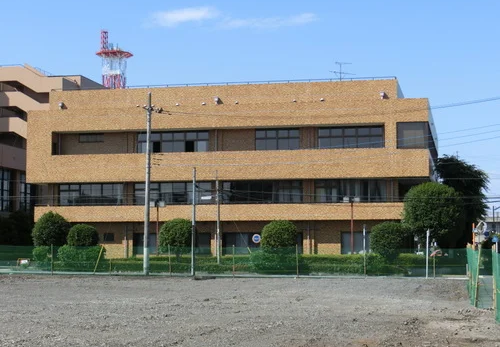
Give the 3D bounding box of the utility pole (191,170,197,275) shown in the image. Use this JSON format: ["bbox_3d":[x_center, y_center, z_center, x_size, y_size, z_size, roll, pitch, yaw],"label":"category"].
[{"bbox_3d":[-3.303,2.838,59.738,0.200,6.465,0.200,0,-4,12],"label":"utility pole"}]

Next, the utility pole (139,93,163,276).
[{"bbox_3d":[-5.924,0.607,60.867,1.250,11.076,0.800,0,-4,12],"label":"utility pole"}]

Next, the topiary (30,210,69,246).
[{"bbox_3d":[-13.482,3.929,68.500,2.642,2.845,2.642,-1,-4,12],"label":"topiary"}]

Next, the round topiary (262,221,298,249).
[{"bbox_3d":[1.748,3.924,62.000,2.207,2.085,2.207,-1,-4,12],"label":"round topiary"}]

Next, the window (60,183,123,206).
[{"bbox_3d":[-12.291,1.700,78.177,5.193,1.858,0.150,-1,-4,12],"label":"window"}]

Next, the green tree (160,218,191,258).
[{"bbox_3d":[-4.642,4.112,63.000,2.118,2.617,2.118,0,-4,0],"label":"green tree"}]

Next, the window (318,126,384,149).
[{"bbox_3d":[7.441,-2.608,74.286,4.853,1.698,0.150,-1,-4,12],"label":"window"}]

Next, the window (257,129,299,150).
[{"bbox_3d":[2.118,-2.499,75.413,3.335,1.724,0.150,-1,-4,12],"label":"window"}]

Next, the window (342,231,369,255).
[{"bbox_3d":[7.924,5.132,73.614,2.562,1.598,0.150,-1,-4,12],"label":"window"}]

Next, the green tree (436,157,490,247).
[{"bbox_3d":[15.406,2.196,74.000,4.099,7.172,4.099,-1,-4,12],"label":"green tree"}]

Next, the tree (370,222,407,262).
[{"bbox_3d":[8.569,4.262,62.000,2.361,2.514,2.361,-1,-4,12],"label":"tree"}]

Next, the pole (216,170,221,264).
[{"bbox_3d":[-2.071,2.947,65.732,0.190,6.303,0.190,-2,-4,12],"label":"pole"}]

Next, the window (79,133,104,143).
[{"bbox_3d":[-11.986,-2.689,76.579,2.041,0.761,0.200,-1,-4,12],"label":"window"}]

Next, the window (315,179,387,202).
[{"bbox_3d":[7.187,1.252,72.310,5.154,1.789,0.200,-1,-4,12],"label":"window"}]

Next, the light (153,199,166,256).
[{"bbox_3d":[-6.047,3.611,67.000,1.027,3.910,0.400,-1,-4,12],"label":"light"}]

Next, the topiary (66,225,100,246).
[{"bbox_3d":[-10.571,4.051,64.000,2.089,1.646,2.089,-1,-4,12],"label":"topiary"}]

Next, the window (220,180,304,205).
[{"bbox_3d":[0.910,1.402,73.617,5.936,1.785,0.200,-1,-4,12],"label":"window"}]

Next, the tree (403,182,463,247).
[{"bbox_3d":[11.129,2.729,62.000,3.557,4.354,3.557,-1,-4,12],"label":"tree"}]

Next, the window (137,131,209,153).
[{"bbox_3d":[-5.894,-2.364,77.111,5.706,1.763,0.150,-1,-4,12],"label":"window"}]

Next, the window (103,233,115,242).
[{"bbox_3d":[-10.802,4.925,77.623,0.890,0.713,0.120,-1,-4,12],"label":"window"}]

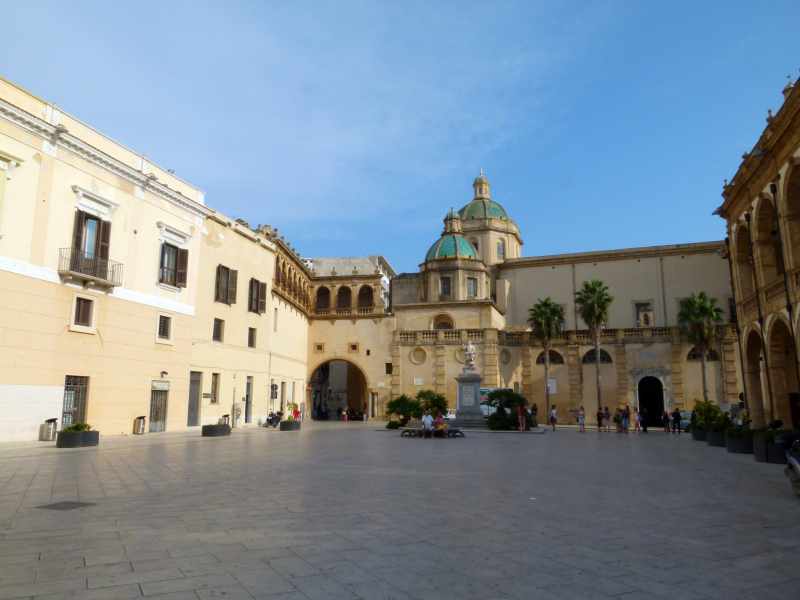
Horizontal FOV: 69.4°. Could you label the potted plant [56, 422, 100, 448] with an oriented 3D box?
[{"bbox_3d":[-12.770,5.389,22.988,1.420,0.880,1.420,-3,-11,16],"label":"potted plant"}]

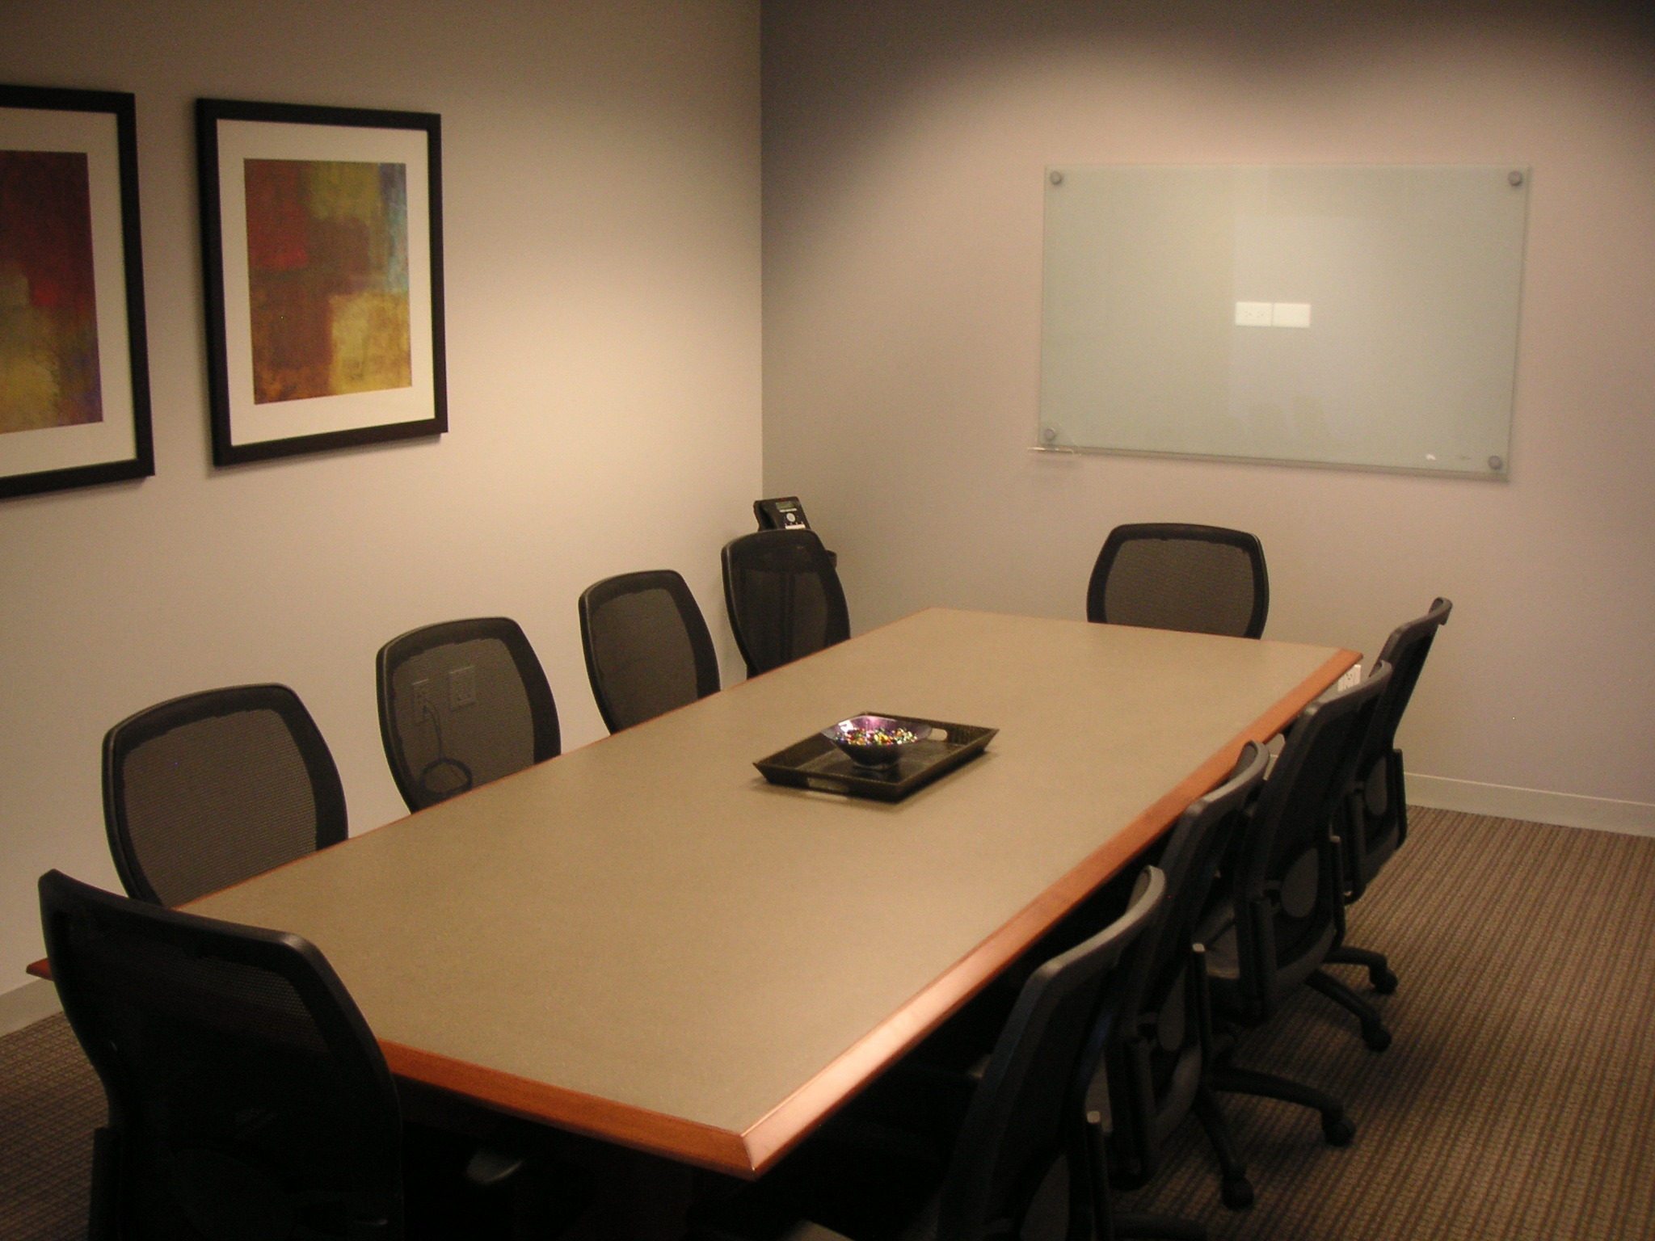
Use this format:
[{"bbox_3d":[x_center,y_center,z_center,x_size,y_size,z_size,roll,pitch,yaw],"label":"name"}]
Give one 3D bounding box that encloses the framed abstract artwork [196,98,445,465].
[{"bbox_3d":[-1.267,-0.864,4.660,0.030,0.852,0.861,7,13,27],"label":"framed abstract artwork"}]

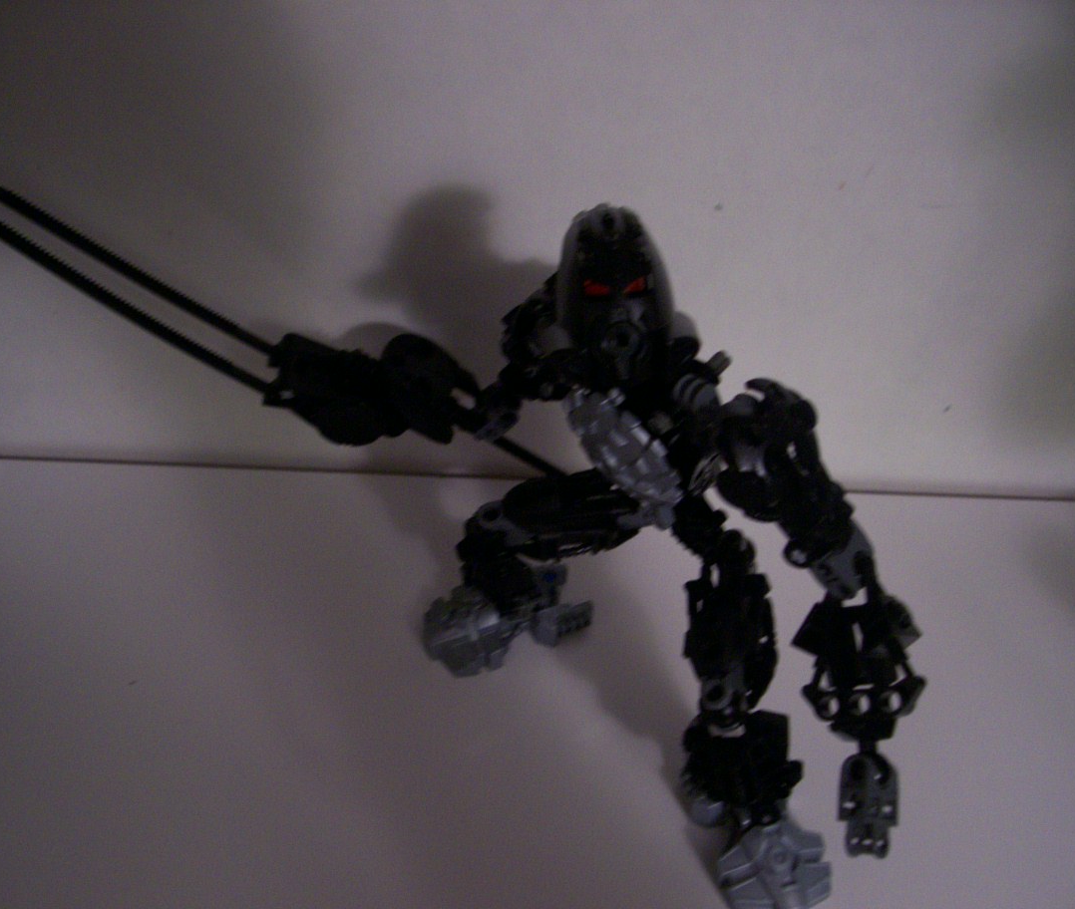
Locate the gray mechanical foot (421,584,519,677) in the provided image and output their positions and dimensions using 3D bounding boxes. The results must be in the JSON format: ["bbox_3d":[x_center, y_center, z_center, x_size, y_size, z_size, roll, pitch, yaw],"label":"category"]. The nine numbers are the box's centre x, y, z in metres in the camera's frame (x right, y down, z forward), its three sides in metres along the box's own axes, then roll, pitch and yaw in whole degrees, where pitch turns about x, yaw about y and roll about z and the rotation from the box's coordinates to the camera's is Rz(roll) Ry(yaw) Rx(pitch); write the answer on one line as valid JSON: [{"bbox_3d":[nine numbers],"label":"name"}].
[{"bbox_3d":[-0.021,0.061,0.406,0.037,0.019,0.031,-15,48,-15],"label":"gray mechanical foot"}]

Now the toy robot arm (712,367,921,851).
[{"bbox_3d":[0.078,0.041,0.322,0.042,0.040,0.134,-7,67,0],"label":"toy robot arm"}]

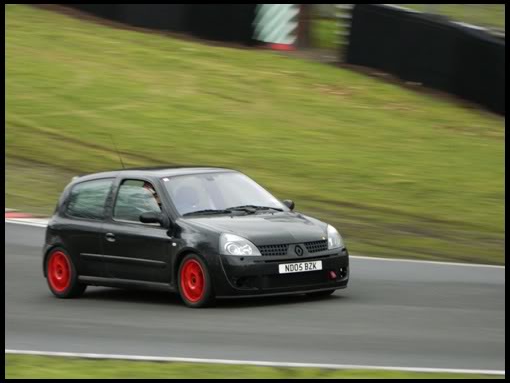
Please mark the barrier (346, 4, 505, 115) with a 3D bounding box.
[{"bbox_3d":[2.489,-2.037,59.958,0.300,1.060,12.200,-3,6,-9],"label":"barrier"}]

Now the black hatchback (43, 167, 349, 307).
[{"bbox_3d":[-0.645,0.425,42.000,1.670,1.370,3.810,-4,3,-35],"label":"black hatchback"}]

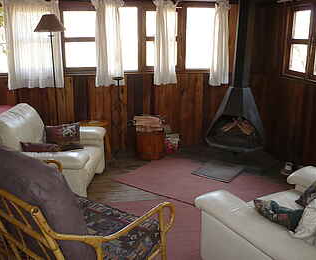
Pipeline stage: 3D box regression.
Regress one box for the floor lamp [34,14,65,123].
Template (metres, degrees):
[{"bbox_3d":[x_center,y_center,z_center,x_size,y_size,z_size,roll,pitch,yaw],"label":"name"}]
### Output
[{"bbox_3d":[-1.220,-0.448,4.215,0.375,1.774,0.375,-2,15,-8],"label":"floor lamp"}]

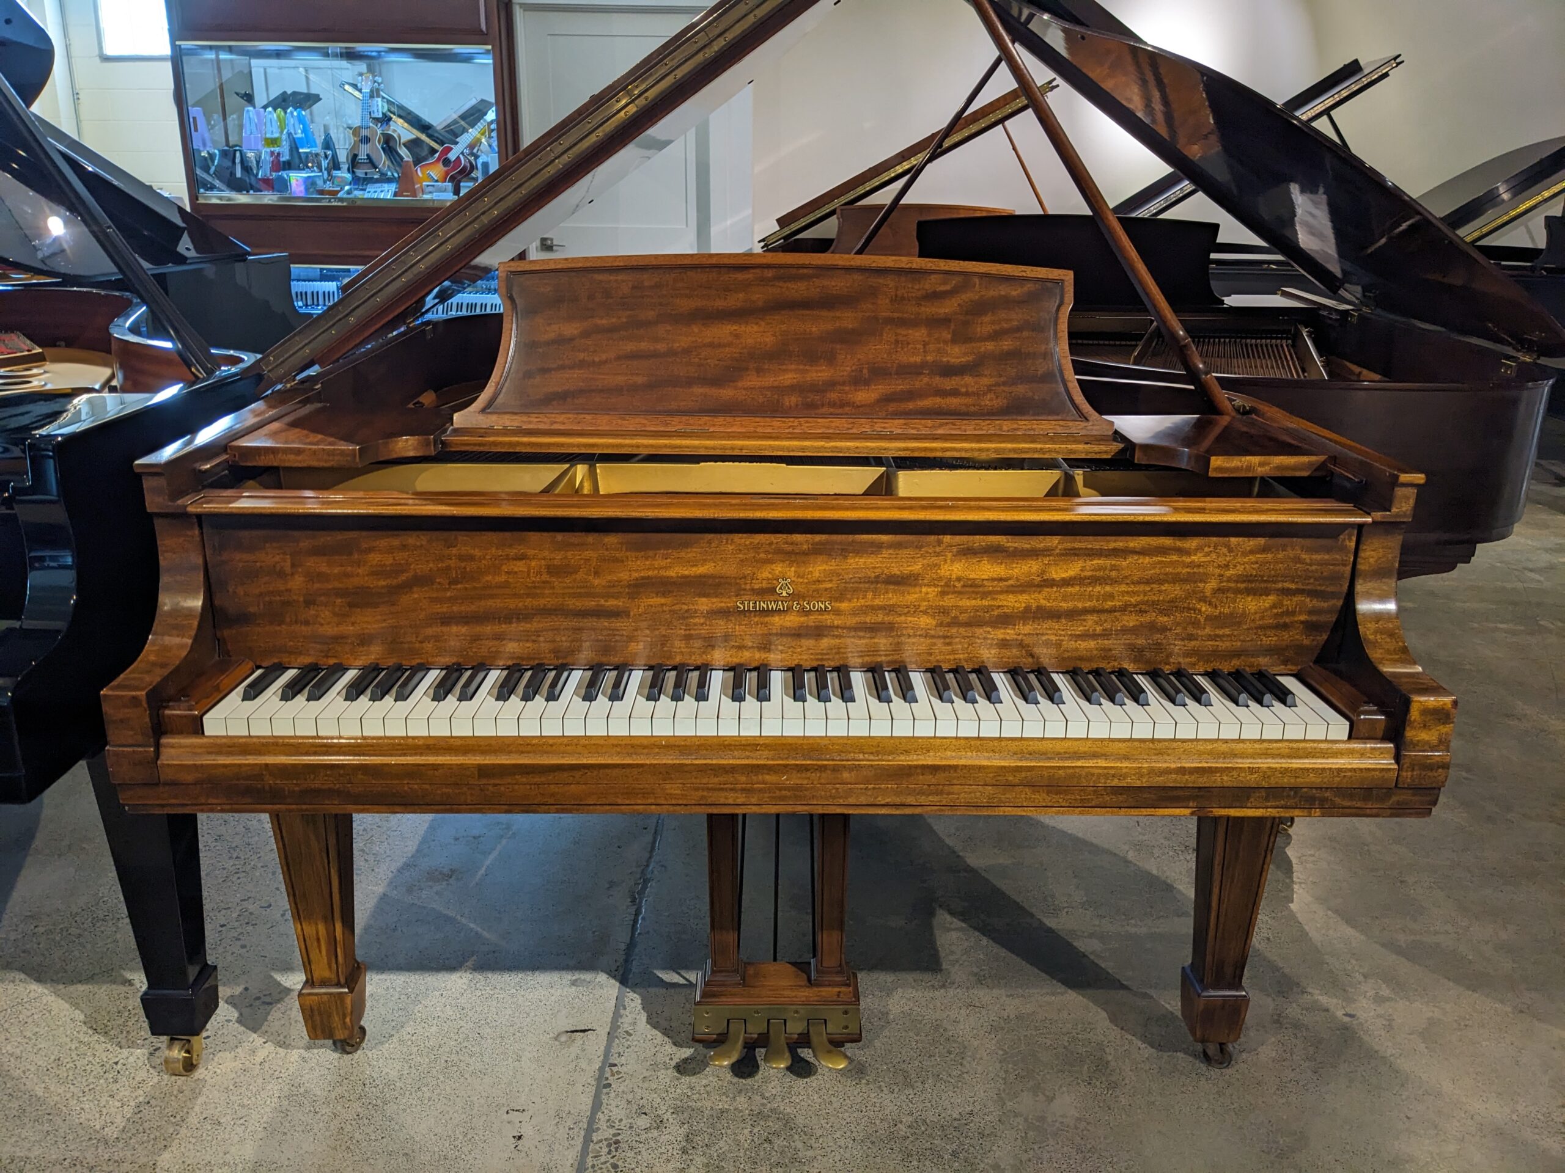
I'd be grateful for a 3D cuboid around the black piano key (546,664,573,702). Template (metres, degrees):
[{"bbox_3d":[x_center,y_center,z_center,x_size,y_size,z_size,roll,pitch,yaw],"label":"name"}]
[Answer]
[{"bbox_3d":[-0.255,0.108,1.390,0.013,0.013,0.094,0,16,-1],"label":"black piano key"}]

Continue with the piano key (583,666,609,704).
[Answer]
[{"bbox_3d":[-0.214,0.108,1.391,0.013,0.013,0.091,0,16,-1],"label":"piano key"}]

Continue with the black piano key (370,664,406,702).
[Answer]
[{"bbox_3d":[-0.448,0.107,1.385,0.013,0.013,0.094,0,16,-1],"label":"black piano key"}]

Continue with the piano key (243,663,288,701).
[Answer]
[{"bbox_3d":[-0.586,0.106,1.380,0.013,0.013,0.094,0,16,-1],"label":"piano key"}]

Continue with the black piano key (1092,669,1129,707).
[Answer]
[{"bbox_3d":[0.375,0.113,1.401,0.013,0.013,0.092,0,16,-1],"label":"black piano key"}]

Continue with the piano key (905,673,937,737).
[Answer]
[{"bbox_3d":[0.151,0.132,1.384,0.023,0.021,0.149,0,16,-1],"label":"piano key"}]

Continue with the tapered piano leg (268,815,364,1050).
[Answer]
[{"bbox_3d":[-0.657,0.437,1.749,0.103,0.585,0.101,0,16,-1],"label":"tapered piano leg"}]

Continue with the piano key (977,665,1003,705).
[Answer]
[{"bbox_3d":[0.237,0.112,1.401,0.013,0.013,0.094,0,16,-1],"label":"piano key"}]

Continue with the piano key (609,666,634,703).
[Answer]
[{"bbox_3d":[-0.185,0.108,1.393,0.013,0.013,0.091,0,16,-1],"label":"piano key"}]

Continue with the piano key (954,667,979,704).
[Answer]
[{"bbox_3d":[0.211,0.112,1.400,0.013,0.013,0.094,0,16,-1],"label":"piano key"}]

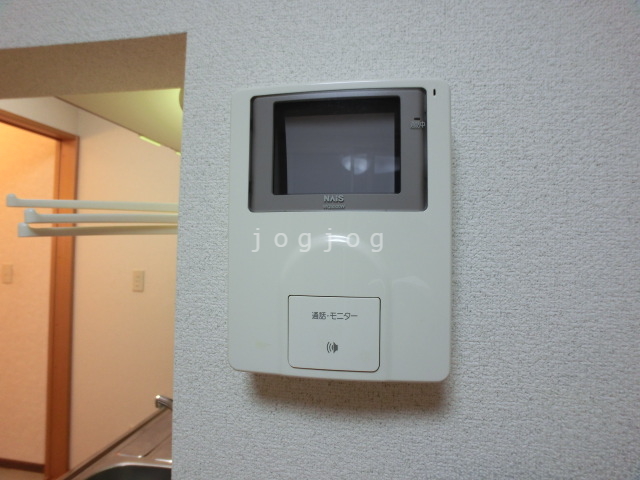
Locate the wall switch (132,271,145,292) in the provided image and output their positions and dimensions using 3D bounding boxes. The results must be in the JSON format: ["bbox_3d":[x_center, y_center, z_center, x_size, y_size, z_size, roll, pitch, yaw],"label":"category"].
[{"bbox_3d":[-1.022,0.235,2.190,0.070,0.120,0.012,1,-1,10],"label":"wall switch"}]

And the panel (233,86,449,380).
[{"bbox_3d":[0.013,-0.007,0.298,0.164,0.218,0.045,0,-1,10],"label":"panel"}]

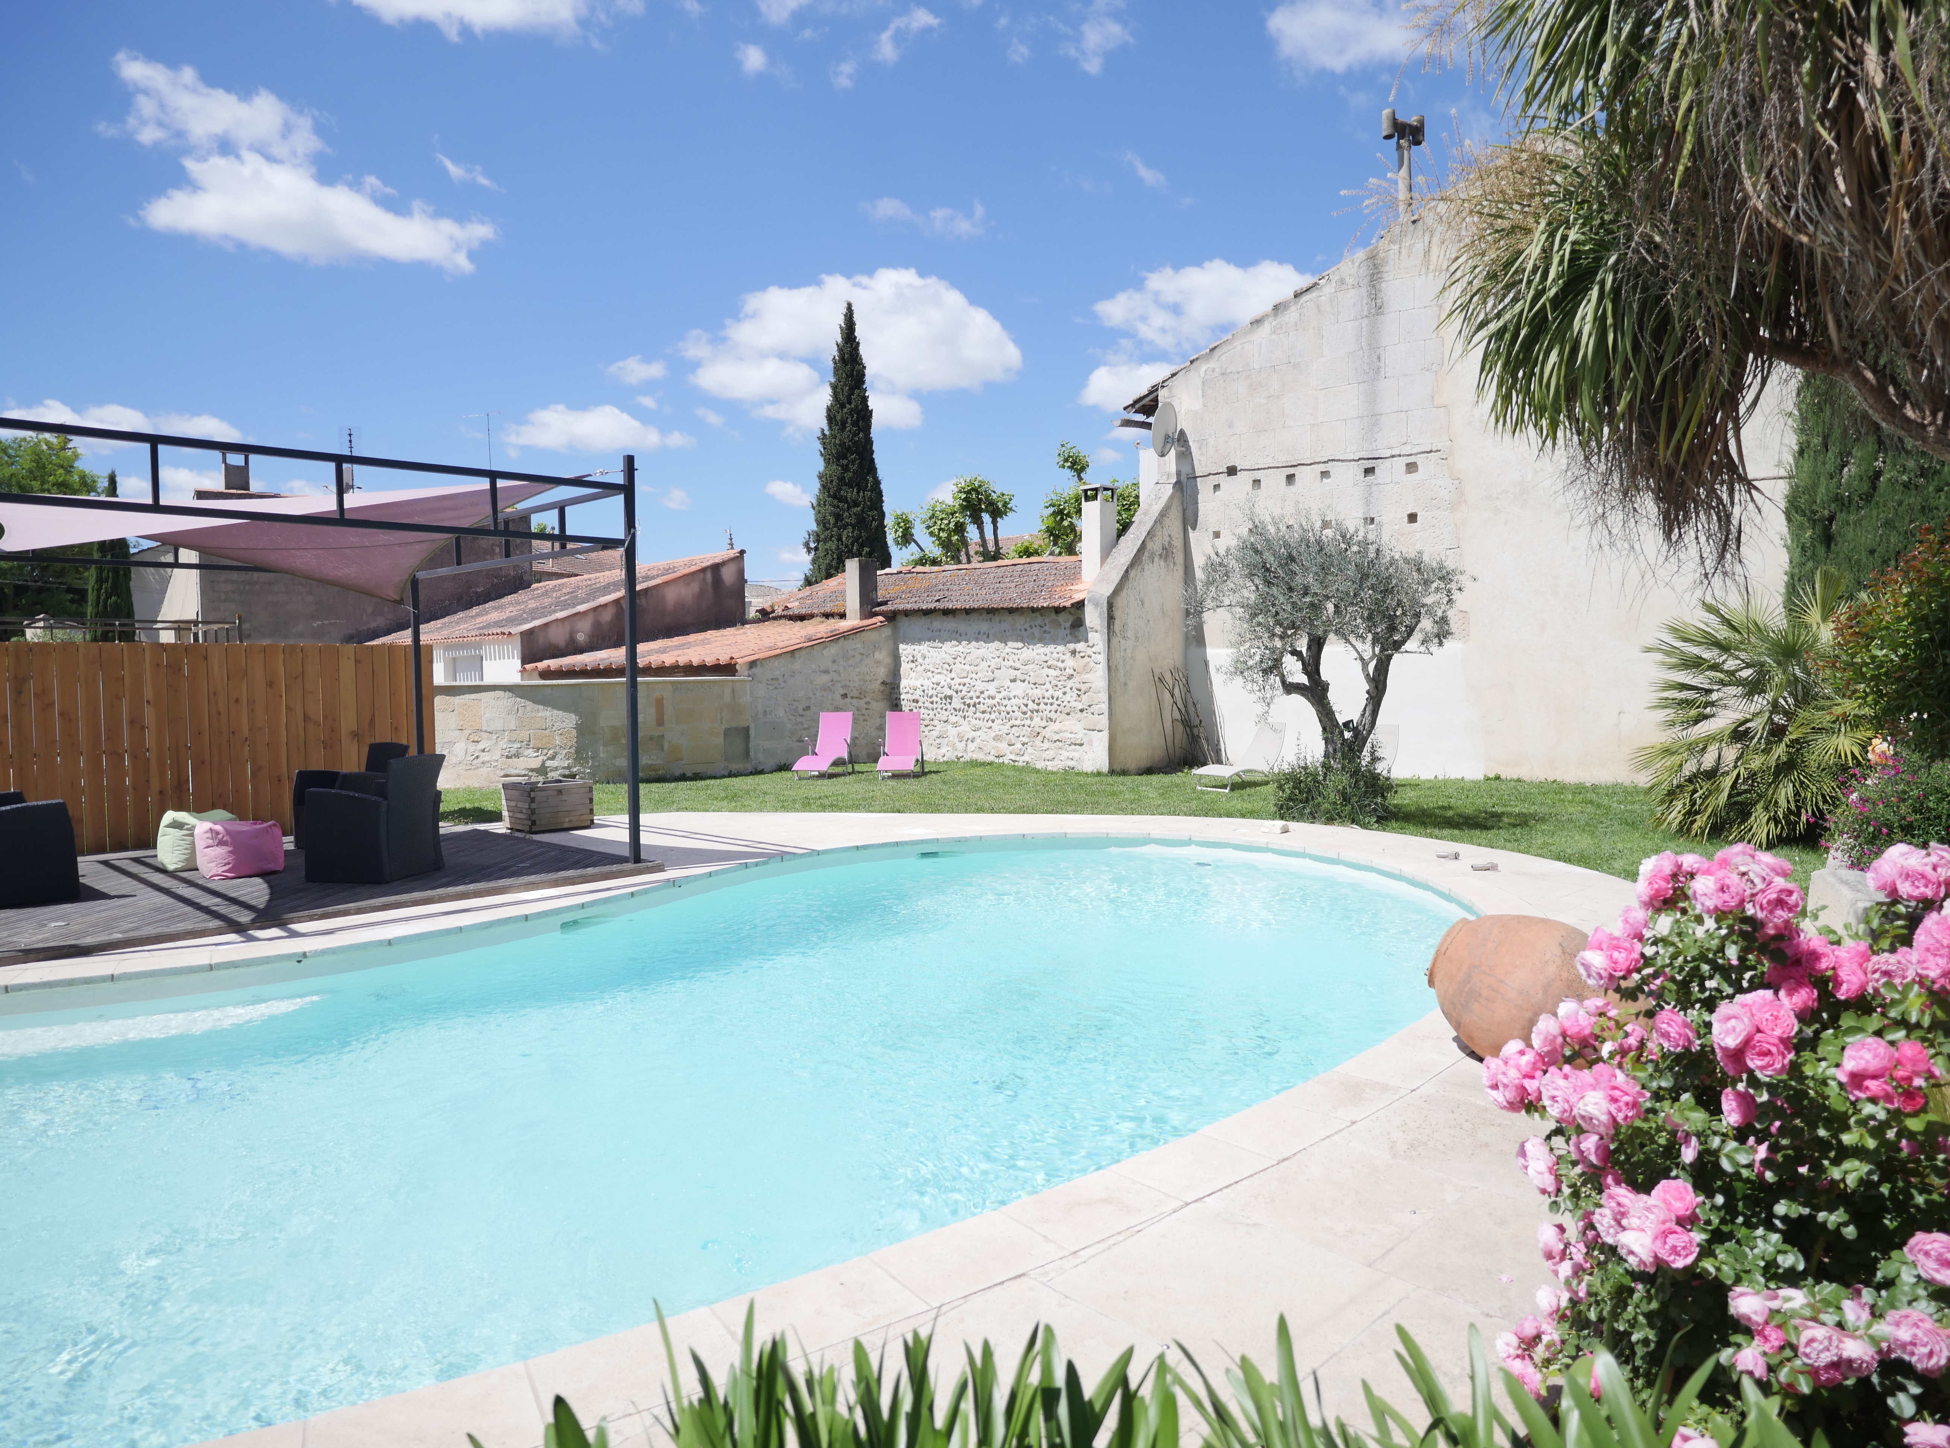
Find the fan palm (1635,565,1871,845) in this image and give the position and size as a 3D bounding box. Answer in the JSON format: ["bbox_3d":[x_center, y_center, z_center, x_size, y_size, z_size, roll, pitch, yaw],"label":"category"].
[{"bbox_3d":[6.519,-0.189,10.259,2.100,2.150,2.050,0,2,28],"label":"fan palm"}]

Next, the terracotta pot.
[{"bbox_3d":[1.866,0.922,4.100,0.535,0.535,0.660,-3,25,-46],"label":"terracotta pot"}]

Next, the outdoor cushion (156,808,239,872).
[{"bbox_3d":[-5.715,0.866,9.110,0.420,0.410,0.430,0,3,32],"label":"outdoor cushion"}]

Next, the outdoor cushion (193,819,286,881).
[{"bbox_3d":[-5.205,0.880,8.780,0.420,0.390,0.430,0,3,32],"label":"outdoor cushion"}]

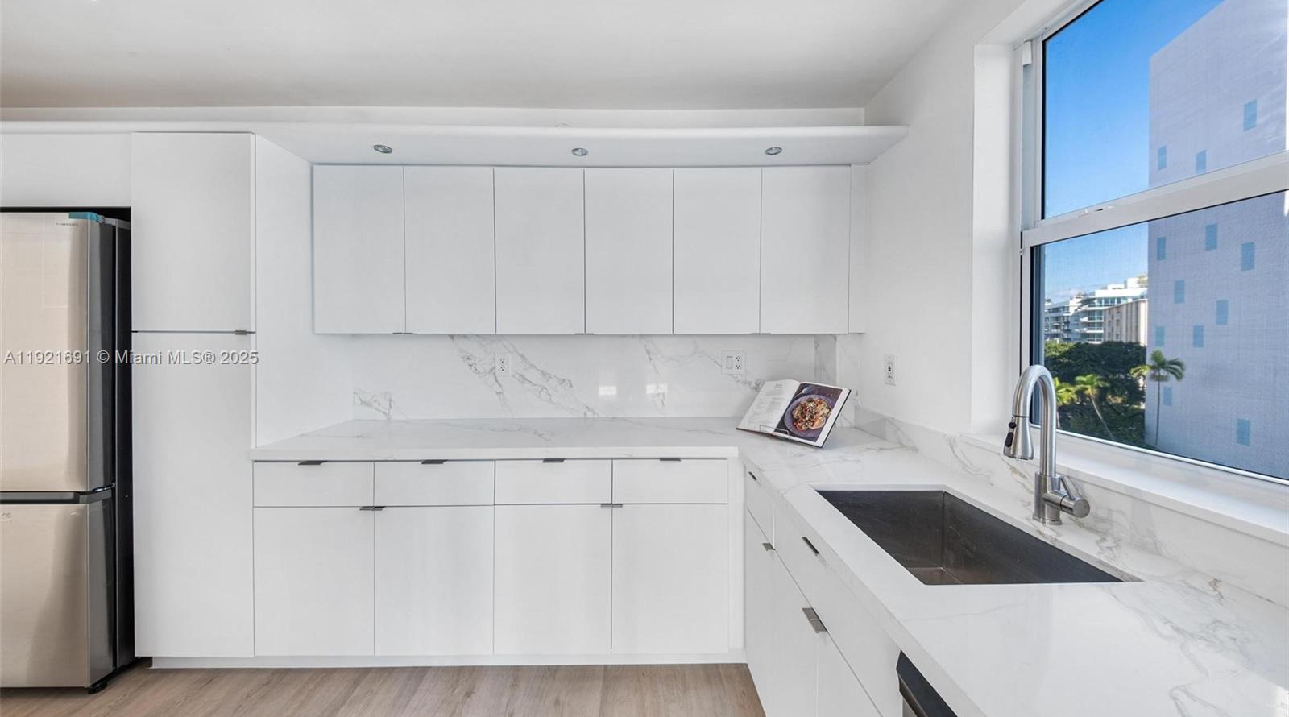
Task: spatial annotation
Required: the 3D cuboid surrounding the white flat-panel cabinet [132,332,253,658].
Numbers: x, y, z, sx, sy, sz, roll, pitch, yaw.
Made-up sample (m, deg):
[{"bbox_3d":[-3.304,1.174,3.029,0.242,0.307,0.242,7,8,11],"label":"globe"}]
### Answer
[{"bbox_3d":[-1.787,0.529,1.985,0.477,1.285,0.580,0,2,-1],"label":"white flat-panel cabinet"}]

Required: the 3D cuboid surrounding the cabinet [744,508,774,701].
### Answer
[{"bbox_3d":[0.691,0.885,1.510,0.580,0.590,0.326,0,2,-1],"label":"cabinet"}]

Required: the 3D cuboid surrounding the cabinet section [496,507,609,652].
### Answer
[{"bbox_3d":[-0.373,0.860,1.980,0.465,0.585,0.560,0,2,-1],"label":"cabinet section"}]

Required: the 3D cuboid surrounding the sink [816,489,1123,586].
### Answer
[{"bbox_3d":[0.692,0.519,1.018,0.420,0.240,0.520,0,2,-1],"label":"sink"}]

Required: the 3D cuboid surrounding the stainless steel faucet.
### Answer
[{"bbox_3d":[0.909,0.203,0.983,0.190,0.373,0.125,0,2,-16],"label":"stainless steel faucet"}]

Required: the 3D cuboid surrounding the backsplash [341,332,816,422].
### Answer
[{"bbox_3d":[-0.318,0.095,2.260,2.470,0.455,0.025,0,2,-1],"label":"backsplash"}]

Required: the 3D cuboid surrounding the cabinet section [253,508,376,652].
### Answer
[{"bbox_3d":[-1.306,0.867,1.970,0.470,0.585,0.560,0,2,-1],"label":"cabinet section"}]

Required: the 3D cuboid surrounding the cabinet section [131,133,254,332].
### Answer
[{"bbox_3d":[-1.775,-0.502,1.960,0.475,0.785,0.560,0,2,-1],"label":"cabinet section"}]

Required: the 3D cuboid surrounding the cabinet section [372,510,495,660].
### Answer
[{"bbox_3d":[-0.837,0.866,1.975,0.470,0.585,0.560,0,2,-1],"label":"cabinet section"}]

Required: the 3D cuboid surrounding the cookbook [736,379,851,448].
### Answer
[{"bbox_3d":[0.625,0.229,1.831,0.410,0.035,0.280,2,47,53],"label":"cookbook"}]

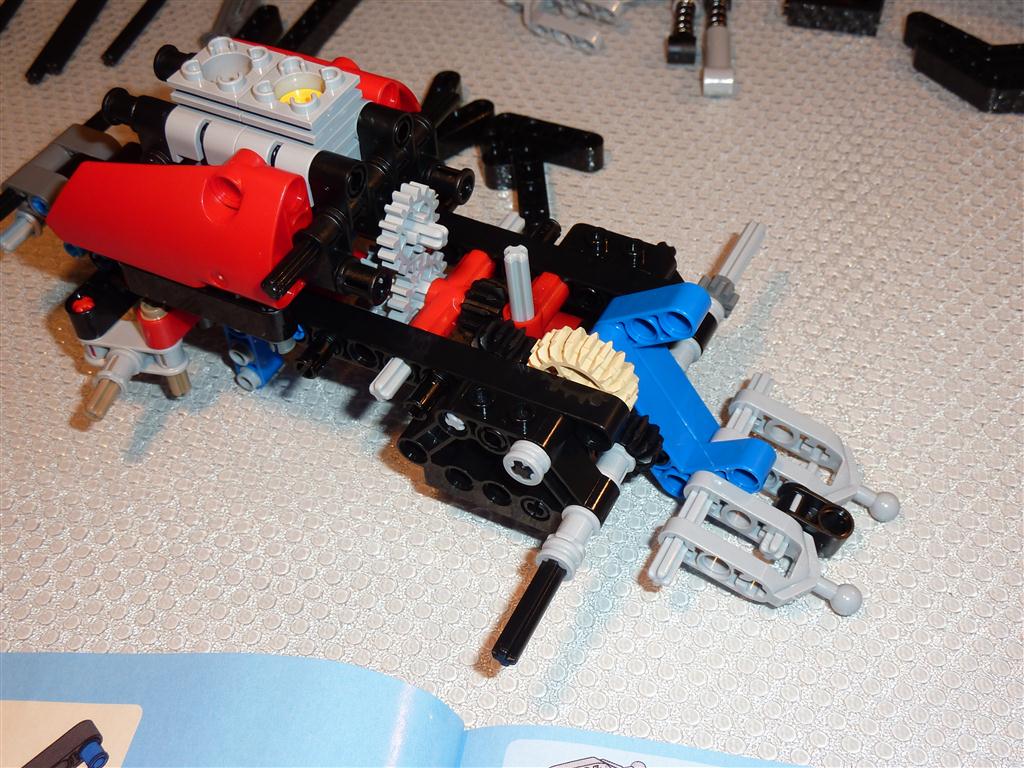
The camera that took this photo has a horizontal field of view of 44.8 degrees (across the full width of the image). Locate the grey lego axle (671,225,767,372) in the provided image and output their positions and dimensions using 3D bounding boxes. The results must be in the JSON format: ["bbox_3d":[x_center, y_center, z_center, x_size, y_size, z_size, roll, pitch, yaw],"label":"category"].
[{"bbox_3d":[0.046,-0.020,0.265,0.008,0.008,0.044,19,51,18],"label":"grey lego axle"}]

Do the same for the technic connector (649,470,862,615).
[{"bbox_3d":[0.045,0.033,0.226,0.038,0.008,0.020,28,53,10],"label":"technic connector"}]

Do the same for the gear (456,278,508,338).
[{"bbox_3d":[-0.005,-0.014,0.247,0.008,0.013,0.013,19,51,18],"label":"gear"}]

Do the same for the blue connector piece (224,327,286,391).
[{"bbox_3d":[-0.055,-0.009,0.262,0.008,0.020,0.010,25,54,14],"label":"blue connector piece"}]

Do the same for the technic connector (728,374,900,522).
[{"bbox_3d":[0.059,0.015,0.246,0.039,0.008,0.019,31,55,6],"label":"technic connector"}]

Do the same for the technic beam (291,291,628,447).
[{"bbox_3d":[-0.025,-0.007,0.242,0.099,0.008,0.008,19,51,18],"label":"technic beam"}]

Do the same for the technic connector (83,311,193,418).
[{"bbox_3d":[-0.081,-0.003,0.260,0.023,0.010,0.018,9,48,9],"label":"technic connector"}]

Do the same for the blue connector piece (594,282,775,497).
[{"bbox_3d":[0.032,0.001,0.232,0.024,0.040,0.016,-12,34,46],"label":"blue connector piece"}]

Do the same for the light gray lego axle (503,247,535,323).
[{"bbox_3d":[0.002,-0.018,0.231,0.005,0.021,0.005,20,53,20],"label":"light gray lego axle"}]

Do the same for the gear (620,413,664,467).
[{"bbox_3d":[0.024,0.010,0.238,0.013,0.013,0.008,19,51,18],"label":"gear"}]

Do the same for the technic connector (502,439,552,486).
[{"bbox_3d":[0.003,0.013,0.214,0.007,0.007,0.004,20,53,20],"label":"technic connector"}]

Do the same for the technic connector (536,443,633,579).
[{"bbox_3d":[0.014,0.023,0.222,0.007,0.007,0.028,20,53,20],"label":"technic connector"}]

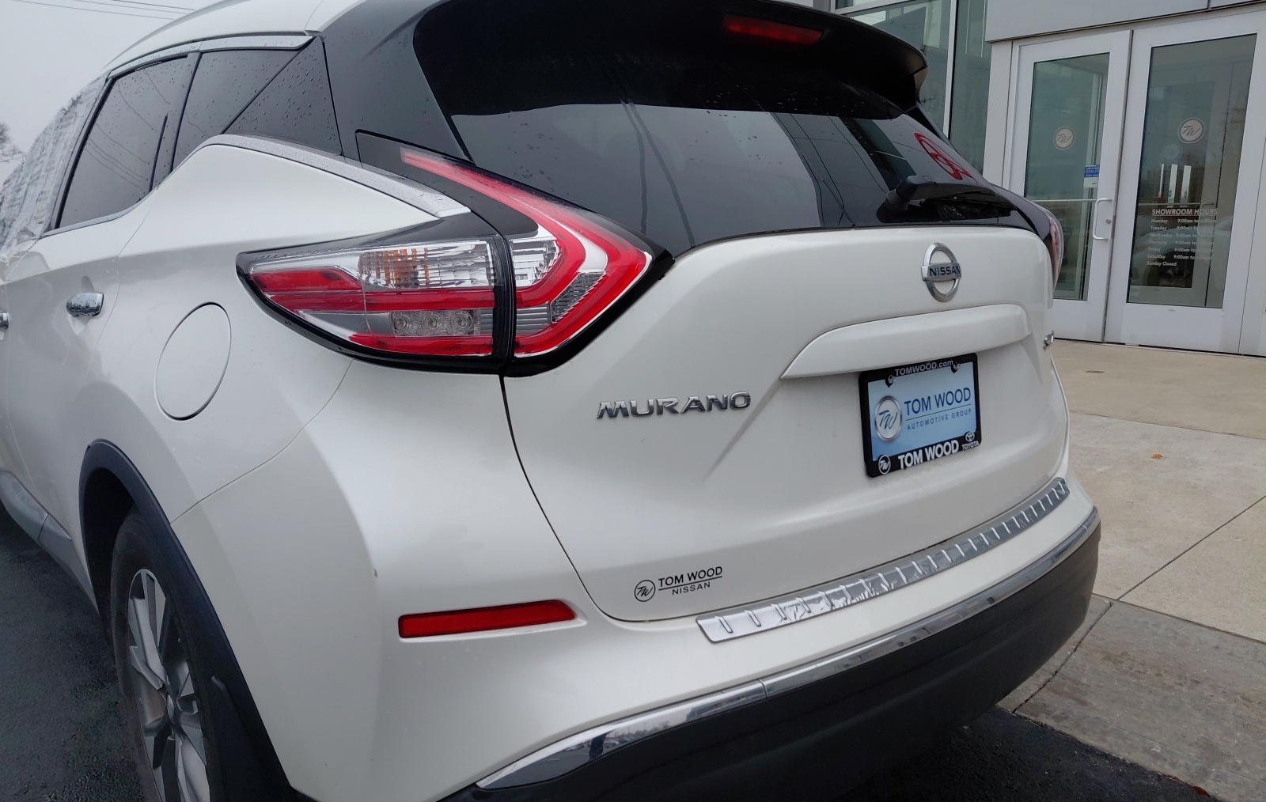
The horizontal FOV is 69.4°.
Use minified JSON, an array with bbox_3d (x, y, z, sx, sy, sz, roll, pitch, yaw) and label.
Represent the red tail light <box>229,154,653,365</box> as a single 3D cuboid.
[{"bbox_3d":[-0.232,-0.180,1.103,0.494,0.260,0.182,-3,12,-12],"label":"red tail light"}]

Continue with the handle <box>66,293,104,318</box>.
[{"bbox_3d":[-0.982,-0.171,1.647,0.055,0.045,0.200,-10,15,-39],"label":"handle"}]

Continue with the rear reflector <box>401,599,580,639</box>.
[{"bbox_3d":[-0.173,0.253,1.081,0.208,0.031,0.028,-4,12,-20],"label":"rear reflector"}]

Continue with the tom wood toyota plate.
[{"bbox_3d":[0.452,0.017,1.413,0.315,0.160,0.018,-10,7,-39],"label":"tom wood toyota plate"}]

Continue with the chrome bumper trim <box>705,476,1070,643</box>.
[{"bbox_3d":[0.471,0.229,1.434,0.980,0.042,0.080,-10,15,-39],"label":"chrome bumper trim"}]

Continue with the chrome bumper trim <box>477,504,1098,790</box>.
[{"bbox_3d":[0.459,0.330,1.469,1.500,0.130,0.235,-10,15,-39],"label":"chrome bumper trim"}]

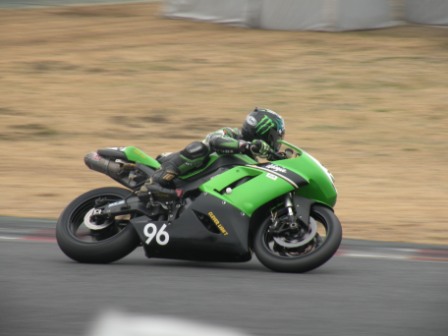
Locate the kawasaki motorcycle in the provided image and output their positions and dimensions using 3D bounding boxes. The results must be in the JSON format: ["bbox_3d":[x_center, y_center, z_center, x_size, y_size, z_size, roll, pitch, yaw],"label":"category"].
[{"bbox_3d":[-0.101,0.244,22.949,2.030,0.680,1.110,2,47,21],"label":"kawasaki motorcycle"}]

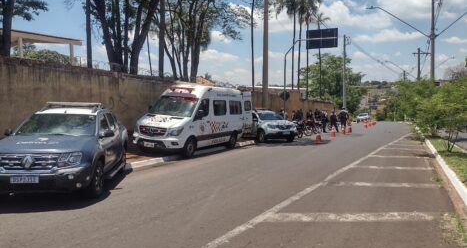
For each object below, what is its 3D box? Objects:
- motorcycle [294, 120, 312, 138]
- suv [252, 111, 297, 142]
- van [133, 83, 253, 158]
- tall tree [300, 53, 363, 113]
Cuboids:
[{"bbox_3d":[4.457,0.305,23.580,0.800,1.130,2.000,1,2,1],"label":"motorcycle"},{"bbox_3d":[1.761,0.090,20.369,1.850,1.720,4.350,0,2,-19],"label":"suv"},{"bbox_3d":[-1.555,-0.225,14.574,2.050,2.680,5.950,2,2,22],"label":"van"},{"bbox_3d":[17.030,-6.332,62.786,10.700,11.900,10.000,2,2,23],"label":"tall tree"}]

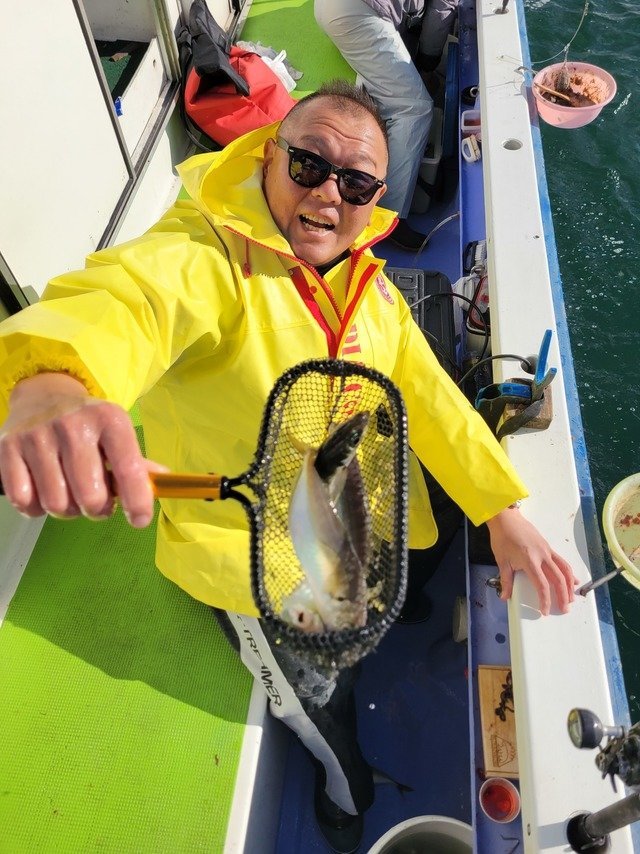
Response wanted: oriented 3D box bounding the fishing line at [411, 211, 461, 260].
[{"bbox_3d":[0.443,-0.728,2.450,0.185,0.220,0.050,4,56,6],"label":"fishing line"}]

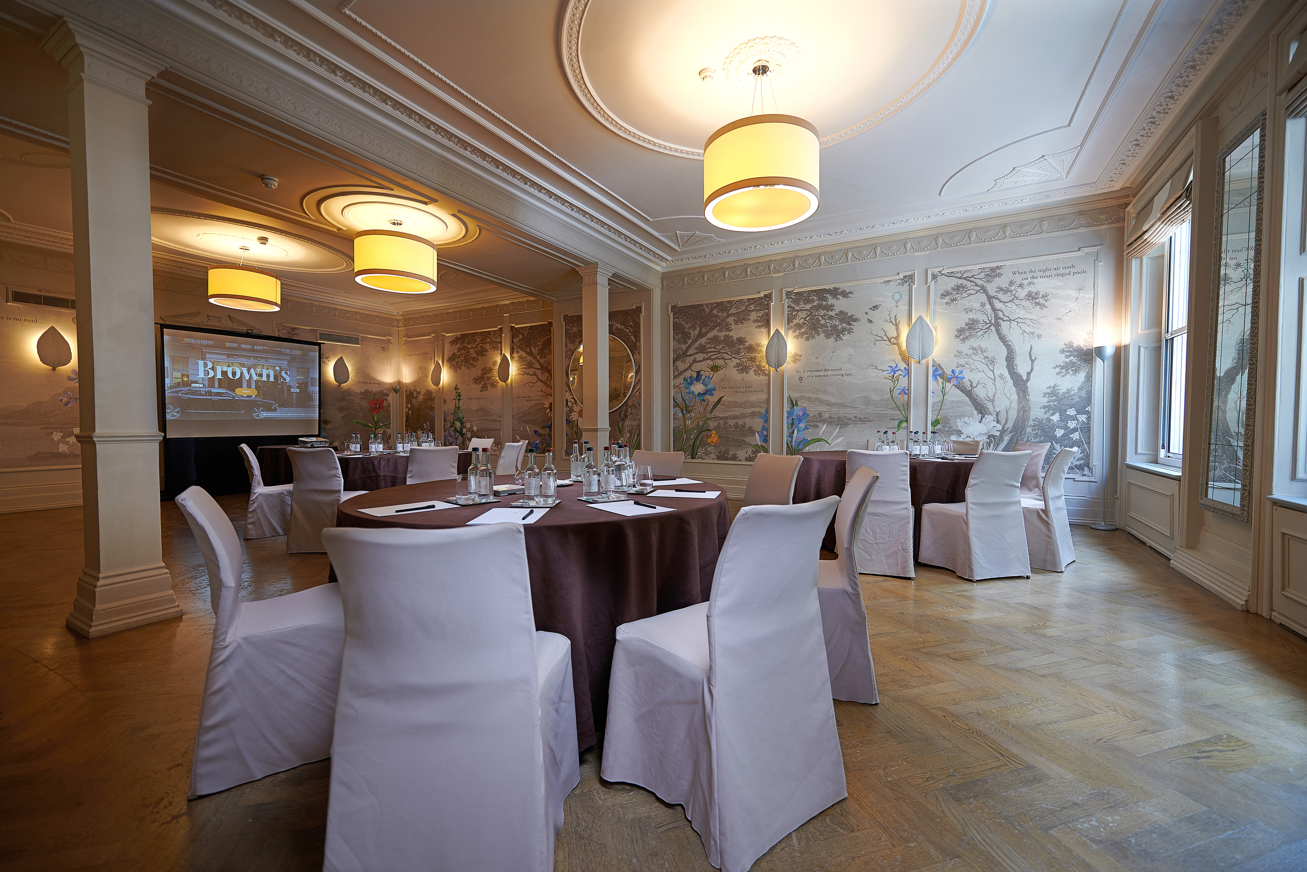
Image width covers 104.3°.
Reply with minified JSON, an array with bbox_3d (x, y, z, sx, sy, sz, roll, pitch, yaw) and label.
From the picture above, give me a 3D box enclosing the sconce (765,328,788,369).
[{"bbox_3d":[1.591,-1.102,6.546,0.287,0.552,0.100,1,2,29],"label":"sconce"}]

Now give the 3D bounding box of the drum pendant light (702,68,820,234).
[{"bbox_3d":[0.714,-1.986,3.372,0.750,0.955,0.750,0,2,0],"label":"drum pendant light"}]

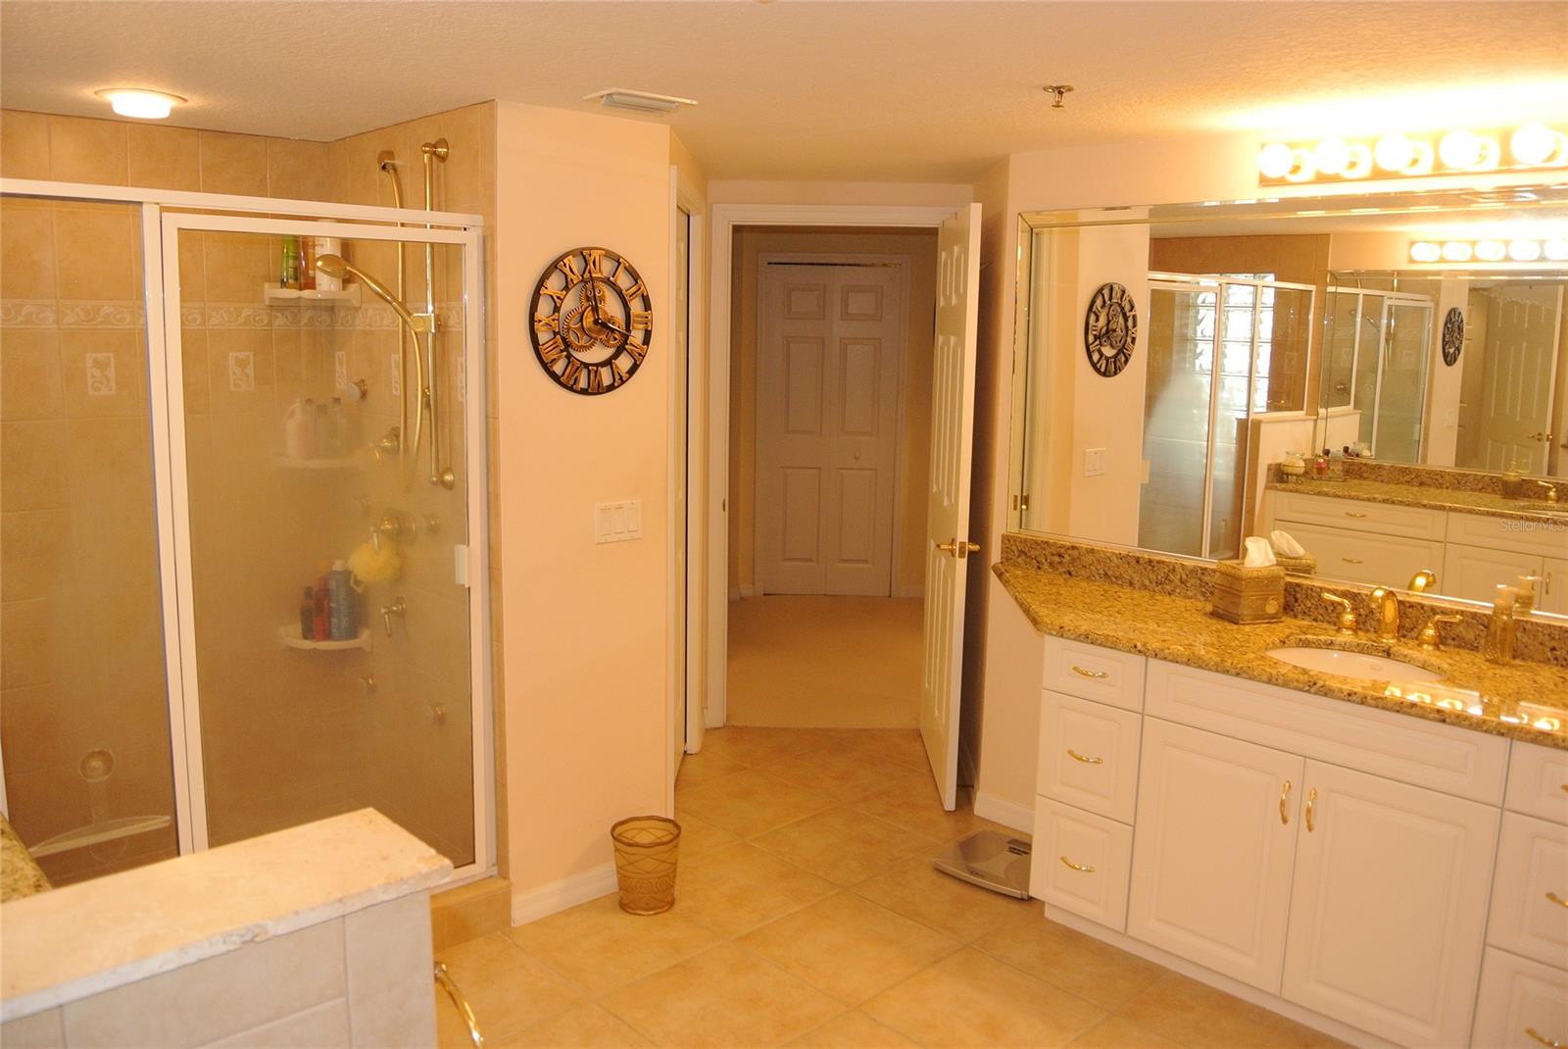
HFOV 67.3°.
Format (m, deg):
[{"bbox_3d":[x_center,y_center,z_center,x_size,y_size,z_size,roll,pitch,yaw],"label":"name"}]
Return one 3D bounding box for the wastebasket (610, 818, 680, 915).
[{"bbox_3d":[-0.396,0.990,3.403,0.204,0.219,0.204,1,9,0],"label":"wastebasket"}]

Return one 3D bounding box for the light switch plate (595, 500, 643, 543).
[{"bbox_3d":[-0.466,-0.007,3.339,0.157,0.114,0.008,-7,12,-42],"label":"light switch plate"}]

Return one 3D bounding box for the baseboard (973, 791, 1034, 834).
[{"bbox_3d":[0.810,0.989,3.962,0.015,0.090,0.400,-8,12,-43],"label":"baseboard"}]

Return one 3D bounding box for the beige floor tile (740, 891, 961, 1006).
[{"bbox_3d":[0.181,1.147,3.219,0.453,0.012,0.453,-8,12,-43],"label":"beige floor tile"}]

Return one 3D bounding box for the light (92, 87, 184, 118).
[{"bbox_3d":[-1.609,-1.050,2.955,0.207,0.042,0.207,-8,13,-44],"label":"light"}]

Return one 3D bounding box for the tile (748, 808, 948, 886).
[{"bbox_3d":[0.189,1.041,3.839,0.446,0.010,0.446,-8,13,-44],"label":"tile"}]

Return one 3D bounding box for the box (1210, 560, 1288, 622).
[{"bbox_3d":[1.293,0.186,3.270,0.135,0.150,0.122,-2,10,-14],"label":"box"}]

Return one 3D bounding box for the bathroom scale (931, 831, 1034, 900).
[{"bbox_3d":[0.690,1.062,3.685,0.315,0.030,0.315,8,12,38],"label":"bathroom scale"}]

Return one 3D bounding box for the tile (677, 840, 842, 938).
[{"bbox_3d":[-0.132,1.088,3.530,0.446,0.010,0.446,-8,13,-44],"label":"tile"}]

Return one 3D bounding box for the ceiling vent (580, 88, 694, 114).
[{"bbox_3d":[-0.352,-1.028,2.898,0.250,0.026,0.158,-8,13,-44],"label":"ceiling vent"}]

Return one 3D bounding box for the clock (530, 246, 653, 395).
[{"bbox_3d":[-0.519,-0.548,3.176,0.395,0.395,0.035,-7,12,-42],"label":"clock"}]

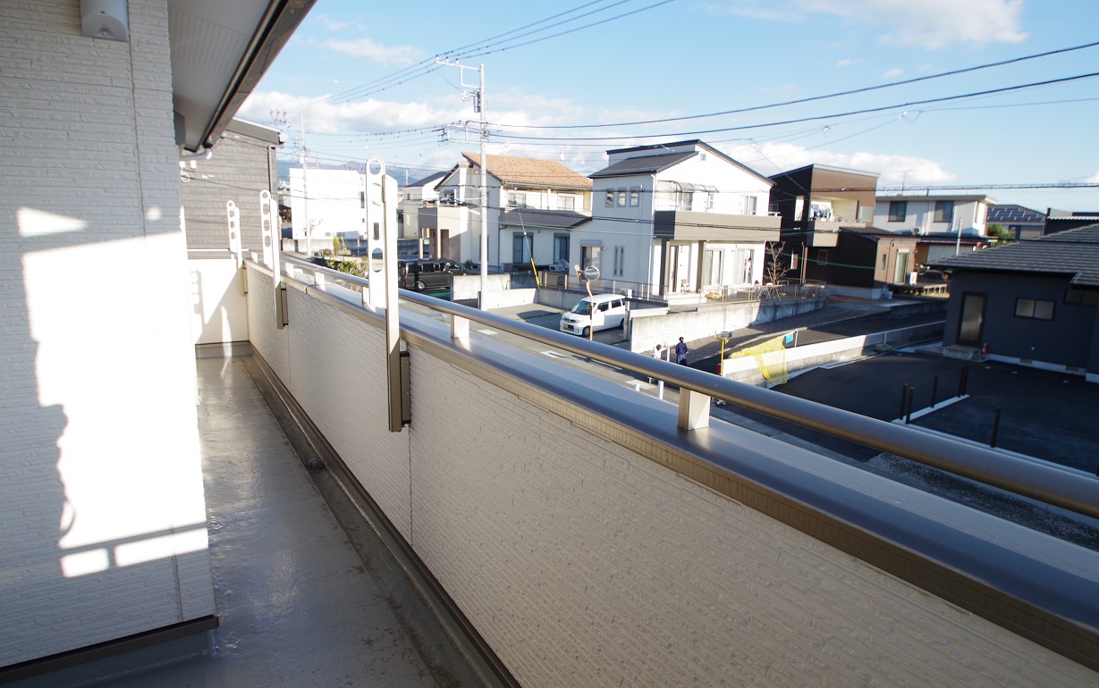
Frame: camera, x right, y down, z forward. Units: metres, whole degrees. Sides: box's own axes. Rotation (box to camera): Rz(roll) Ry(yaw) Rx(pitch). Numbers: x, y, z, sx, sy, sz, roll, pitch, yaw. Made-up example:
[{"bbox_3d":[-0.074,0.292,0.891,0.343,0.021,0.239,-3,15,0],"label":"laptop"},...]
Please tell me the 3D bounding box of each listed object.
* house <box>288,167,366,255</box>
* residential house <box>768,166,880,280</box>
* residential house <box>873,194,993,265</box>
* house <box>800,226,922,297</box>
[{"bbox_3d":[-21.271,-14.030,60.512,8.200,7.150,8.000,0,11,-7],"label":"house"},{"bbox_3d":[17.645,-7.880,40.020,8.100,7.700,7.200,-6,13,-35],"label":"residential house"},{"bbox_3d":[27.131,-7.532,42.388,7.500,6.200,8.000,-8,15,-41],"label":"residential house"},{"bbox_3d":[19.819,-5.195,36.198,6.400,4.100,4.600,-6,13,-35],"label":"house"}]

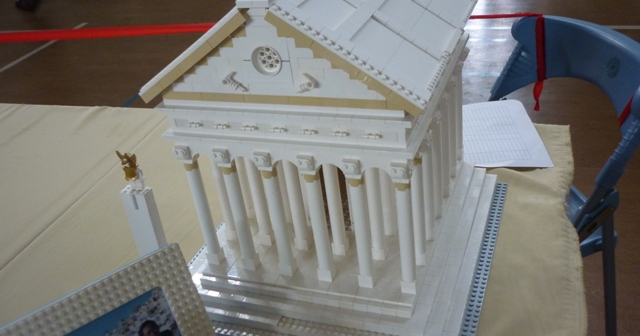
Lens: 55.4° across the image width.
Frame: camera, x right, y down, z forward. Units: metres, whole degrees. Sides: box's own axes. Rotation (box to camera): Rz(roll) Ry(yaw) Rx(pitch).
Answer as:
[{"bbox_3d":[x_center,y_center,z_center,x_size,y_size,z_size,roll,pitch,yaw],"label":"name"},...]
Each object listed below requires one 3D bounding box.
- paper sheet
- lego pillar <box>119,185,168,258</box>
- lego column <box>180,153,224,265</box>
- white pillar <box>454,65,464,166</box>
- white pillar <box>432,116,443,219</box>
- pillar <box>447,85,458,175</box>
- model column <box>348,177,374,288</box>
[{"bbox_3d":[0.256,-0.064,1.036,0.210,0.010,0.258,-4,30,8],"label":"paper sheet"},{"bbox_3d":[-0.211,0.089,0.759,0.032,0.141,0.016,3,31,19],"label":"lego pillar"},{"bbox_3d":[-0.134,0.053,0.709,0.017,0.140,0.017,4,32,22],"label":"lego column"},{"bbox_3d":[0.189,-0.077,0.847,0.017,0.140,0.017,4,32,22],"label":"white pillar"},{"bbox_3d":[0.140,-0.004,0.733,0.017,0.140,0.017,4,32,22],"label":"white pillar"},{"bbox_3d":[0.173,-0.052,0.809,0.017,0.140,0.017,4,32,22],"label":"pillar"},{"bbox_3d":[0.044,0.067,0.634,0.016,0.134,0.016,4,32,22],"label":"model column"}]

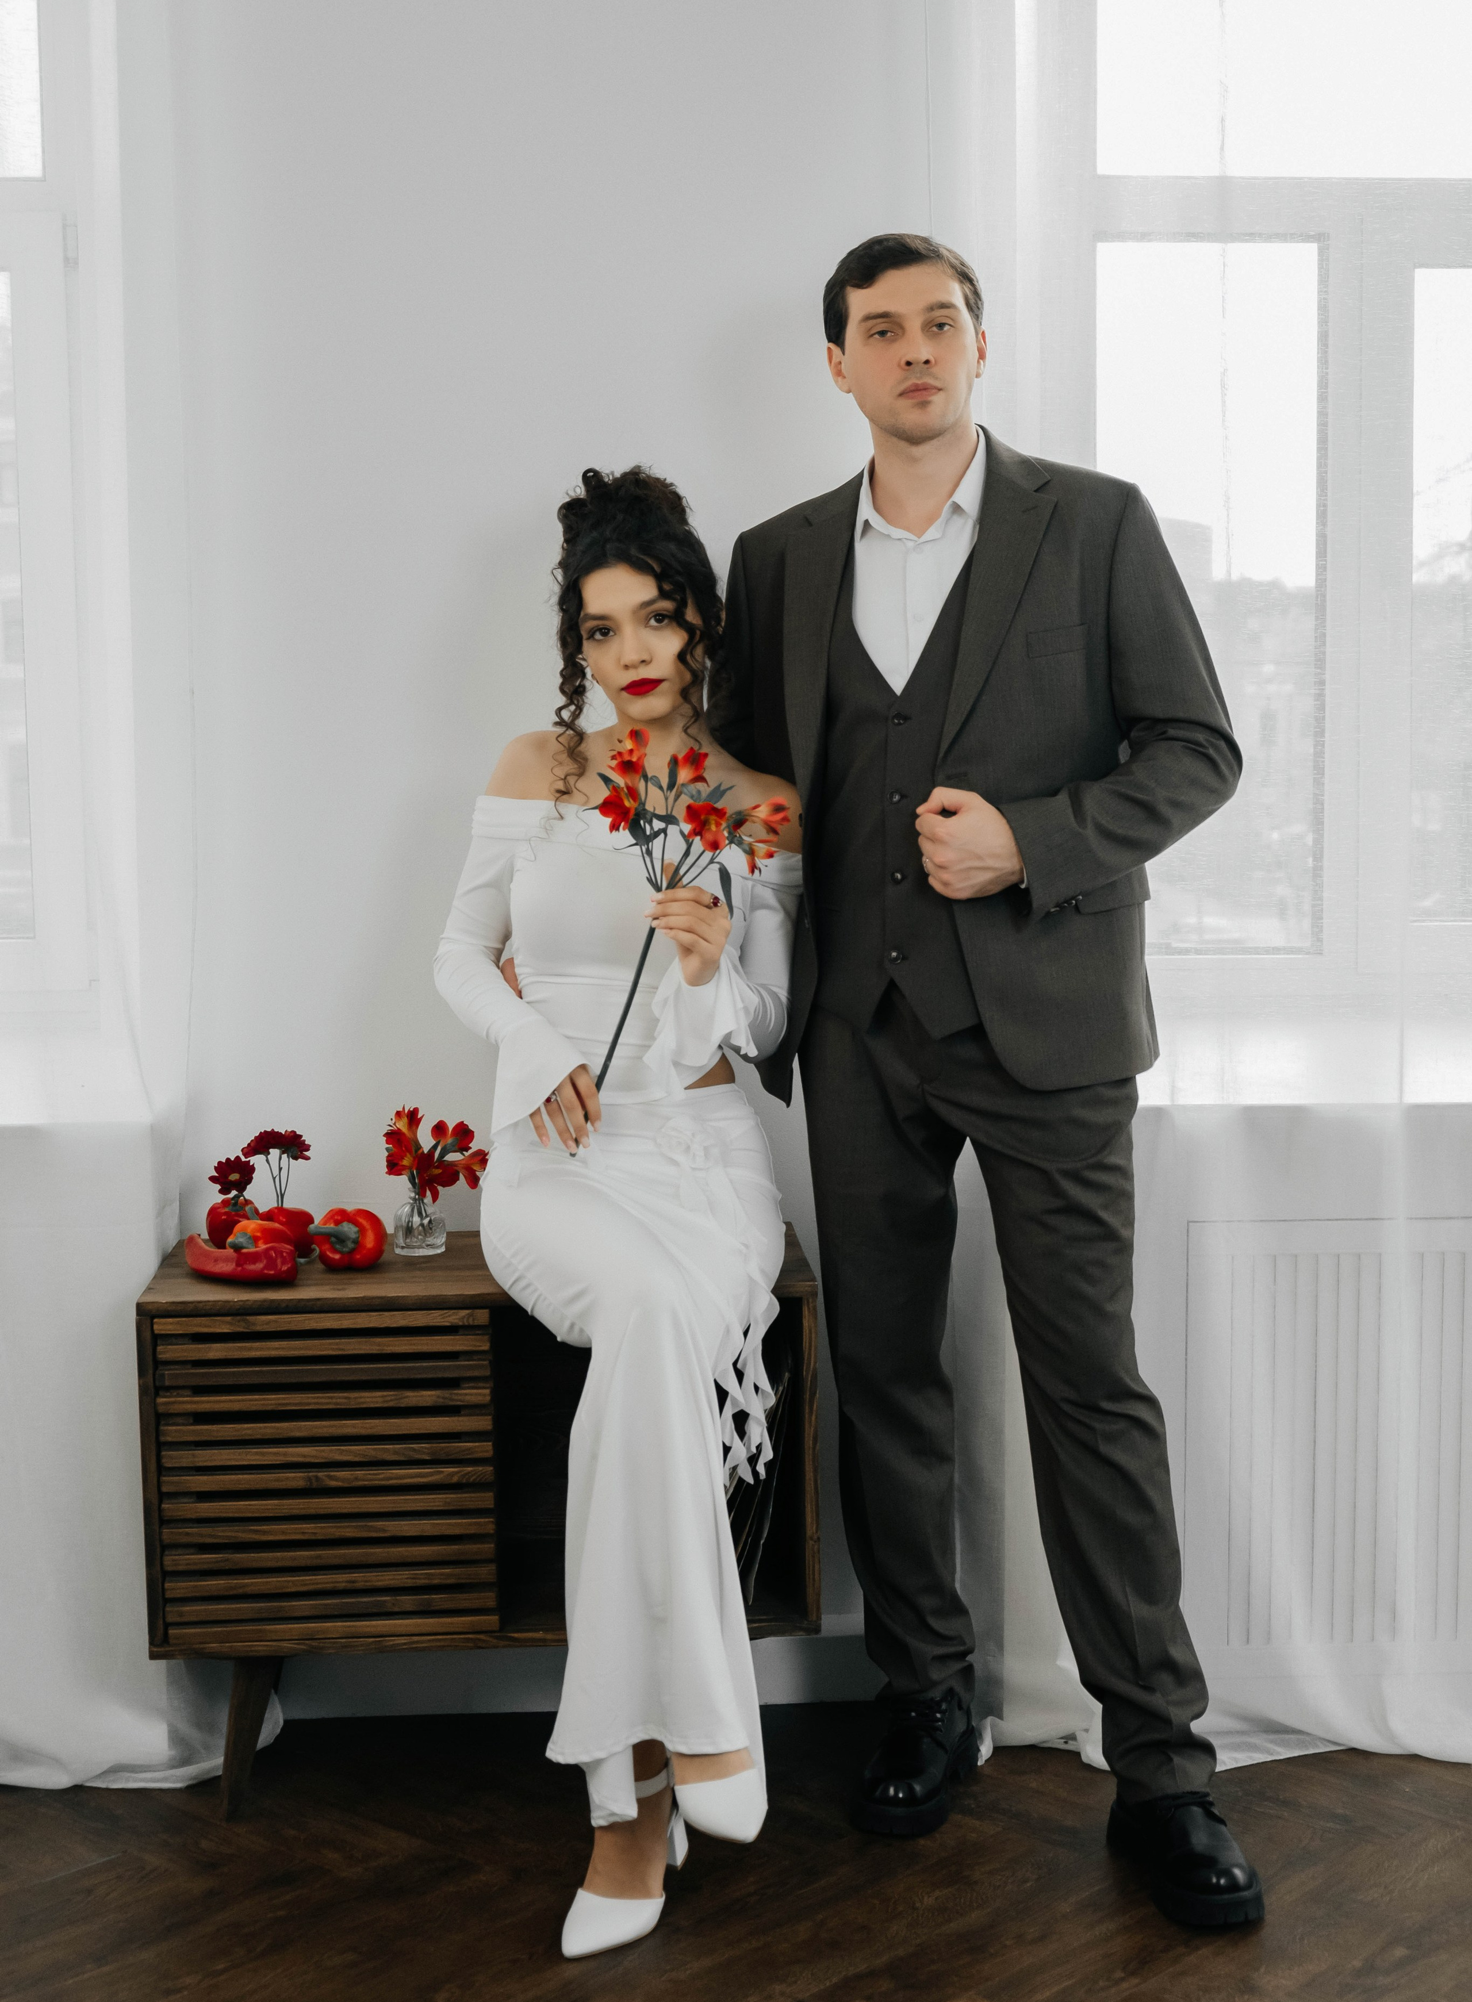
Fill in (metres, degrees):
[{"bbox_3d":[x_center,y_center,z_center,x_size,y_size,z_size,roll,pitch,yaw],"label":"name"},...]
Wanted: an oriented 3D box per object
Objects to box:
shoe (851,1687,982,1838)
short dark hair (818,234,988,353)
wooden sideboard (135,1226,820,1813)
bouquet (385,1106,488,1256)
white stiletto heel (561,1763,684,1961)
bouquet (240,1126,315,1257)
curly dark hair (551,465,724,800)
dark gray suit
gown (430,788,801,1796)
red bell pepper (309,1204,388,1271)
[{"bbox_3d":[0.230,0.887,3.459,0.112,0.120,0.300,1,5,18],"label":"shoe"},{"bbox_3d":[0.189,-0.778,3.252,0.174,0.165,0.200,-2,-1,-12],"label":"short dark hair"},{"bbox_3d":[-0.307,0.631,3.569,0.783,0.625,0.430,-1,5,-4],"label":"wooden sideboard"},{"bbox_3d":[-0.378,0.223,3.637,0.130,0.180,0.110,-1,5,-4],"label":"bouquet"},{"bbox_3d":[-0.119,0.910,3.097,0.085,0.140,0.250,1,5,21],"label":"white stiletto heel"},{"bbox_3d":[-0.577,0.236,3.650,0.090,0.157,0.085,-1,5,-4],"label":"bouquet"},{"bbox_3d":[-0.113,-0.423,3.308,0.200,0.380,0.230,-2,5,-14],"label":"curly dark hair"},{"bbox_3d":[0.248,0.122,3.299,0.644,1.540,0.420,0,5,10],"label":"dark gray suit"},{"bbox_3d":[-0.123,0.317,3.245,0.430,1.100,0.560,-1,5,-4],"label":"gown"},{"bbox_3d":[-0.473,0.284,3.554,0.080,0.072,0.085,0,5,8],"label":"red bell pepper"}]

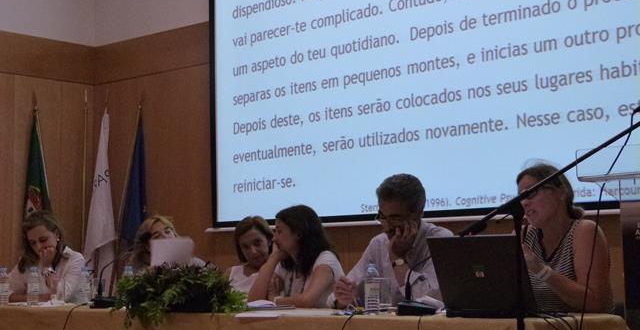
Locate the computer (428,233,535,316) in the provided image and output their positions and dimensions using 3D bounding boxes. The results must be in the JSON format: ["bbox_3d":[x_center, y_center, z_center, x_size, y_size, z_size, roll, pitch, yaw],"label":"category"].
[{"bbox_3d":[0.629,0.392,3.716,0.365,0.280,0.357,-6,-7,40],"label":"computer"}]

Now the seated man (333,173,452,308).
[{"bbox_3d":[0.342,0.694,4.557,0.560,1.312,0.800,-5,-7,40],"label":"seated man"}]

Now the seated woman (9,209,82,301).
[{"bbox_3d":[-1.505,0.882,5.900,0.520,1.255,0.750,-4,-6,30],"label":"seated woman"}]

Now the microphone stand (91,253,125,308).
[{"bbox_3d":[-1.052,0.594,5.394,0.120,0.240,0.200,-5,-7,38],"label":"microphone stand"}]

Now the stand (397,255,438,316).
[{"bbox_3d":[0.370,0.449,4.120,0.120,0.240,0.200,-5,-7,38],"label":"stand"}]

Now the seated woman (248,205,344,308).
[{"bbox_3d":[-0.051,0.781,4.779,0.750,1.195,0.520,3,-7,-38],"label":"seated woman"}]

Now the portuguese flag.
[{"bbox_3d":[-1.800,0.203,6.881,0.250,1.120,0.200,0,-5,-9],"label":"portuguese flag"}]

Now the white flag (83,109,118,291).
[{"bbox_3d":[-1.408,0.244,6.878,0.250,1.200,0.200,-1,-5,-6],"label":"white flag"}]

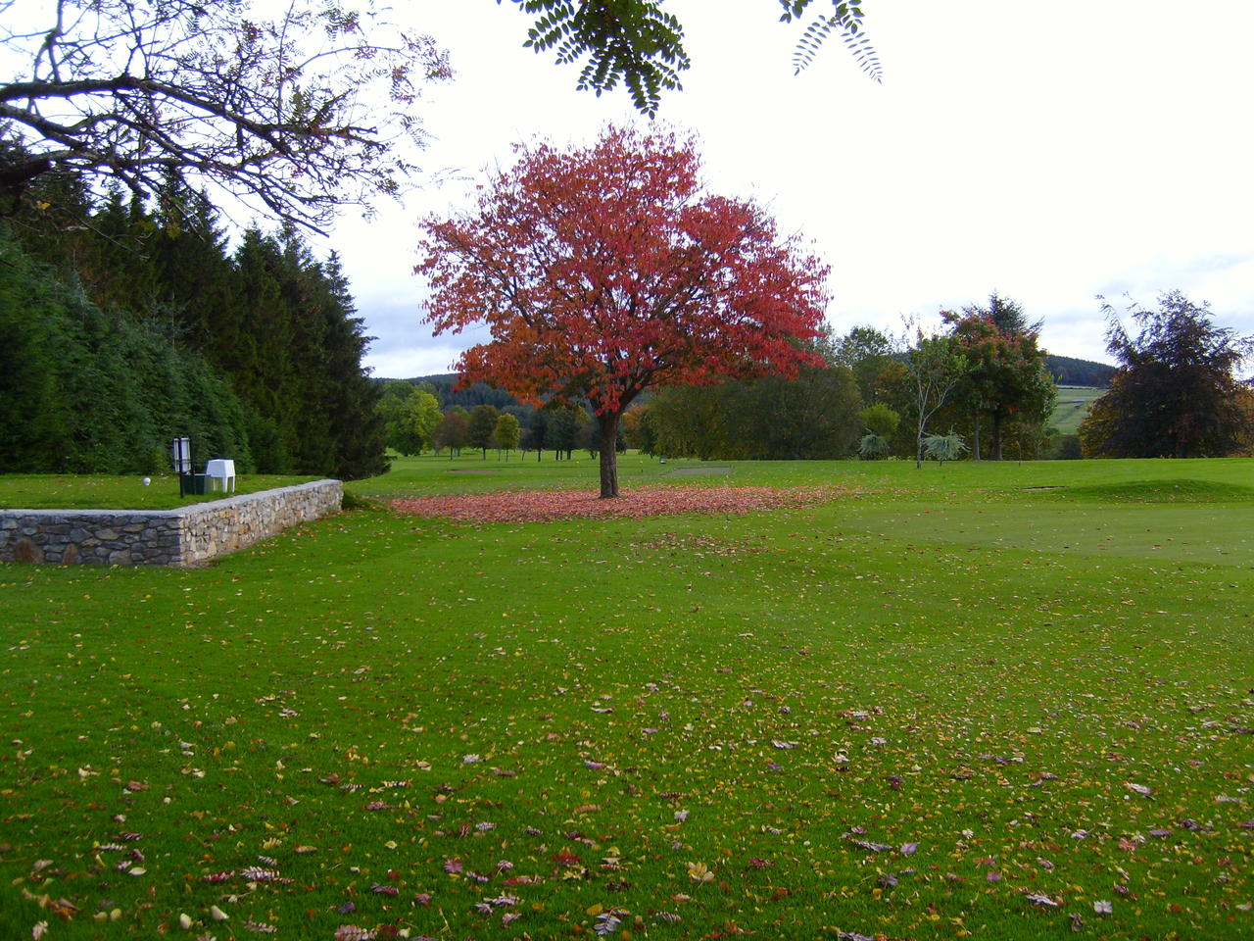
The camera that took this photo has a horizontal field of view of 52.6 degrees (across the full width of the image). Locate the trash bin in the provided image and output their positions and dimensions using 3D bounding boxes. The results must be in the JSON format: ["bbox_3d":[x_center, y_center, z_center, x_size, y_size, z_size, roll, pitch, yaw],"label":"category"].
[{"bbox_3d":[-8.261,0.253,24.300,0.450,0.420,0.400,0,1,0],"label":"trash bin"}]

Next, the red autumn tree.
[{"bbox_3d":[-0.096,-4.430,35.500,11.500,10.400,11.000,0,1,0],"label":"red autumn tree"}]

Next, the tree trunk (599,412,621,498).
[{"bbox_3d":[-0.480,-0.425,35.500,0.600,2.420,0.570,0,1,0],"label":"tree trunk"}]

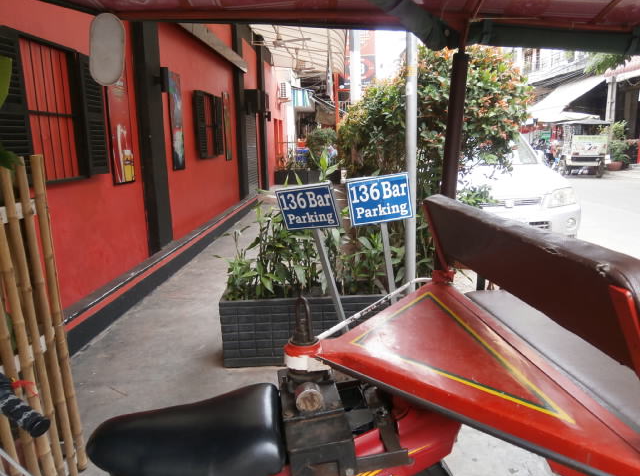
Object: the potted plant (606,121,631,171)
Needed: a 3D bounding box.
[{"bbox_3d":[13.074,-4.045,21.090,1.000,2.120,1.000,-1,11,0],"label":"potted plant"}]

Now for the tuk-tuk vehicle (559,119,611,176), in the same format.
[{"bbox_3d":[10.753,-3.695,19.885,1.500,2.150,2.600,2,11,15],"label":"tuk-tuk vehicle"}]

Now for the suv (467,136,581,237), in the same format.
[{"bbox_3d":[2.268,-0.847,7.549,1.780,1.680,4.500,0,11,5],"label":"suv"}]

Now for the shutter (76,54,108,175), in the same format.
[{"bbox_3d":[-1.932,-1.044,4.126,0.050,0.990,0.430,-1,11,3],"label":"shutter"}]

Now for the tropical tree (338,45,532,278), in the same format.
[{"bbox_3d":[1.066,-0.660,4.614,1.800,2.350,1.600,-1,11,0],"label":"tropical tree"}]

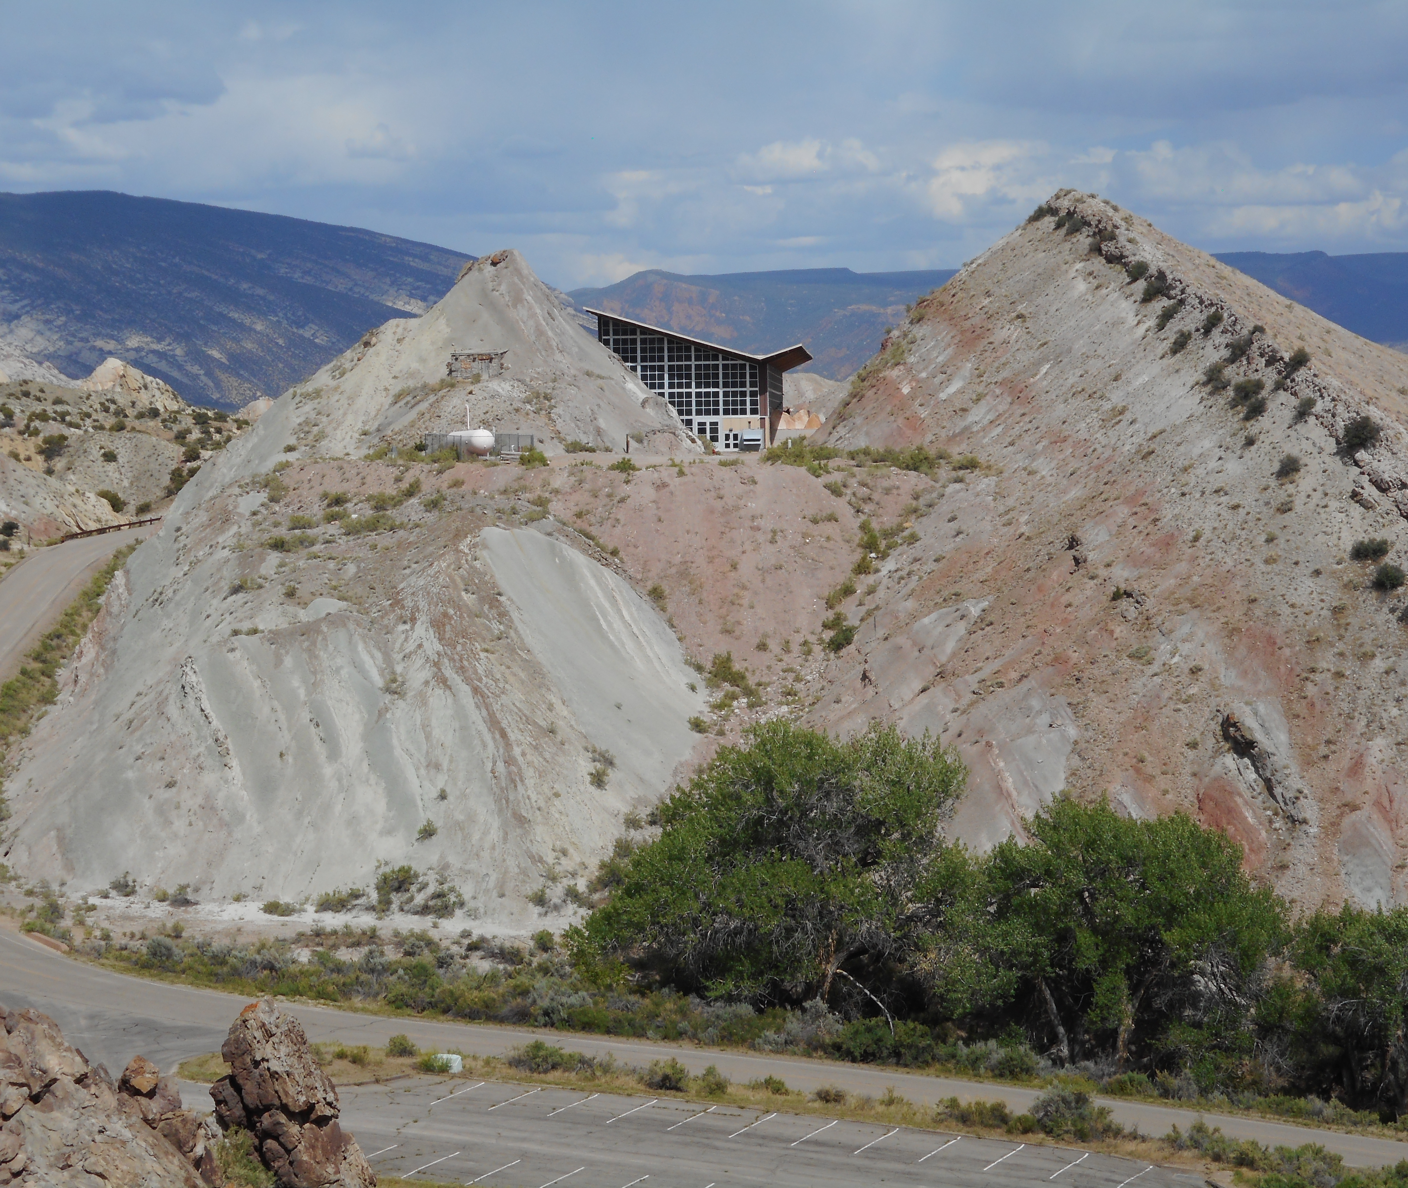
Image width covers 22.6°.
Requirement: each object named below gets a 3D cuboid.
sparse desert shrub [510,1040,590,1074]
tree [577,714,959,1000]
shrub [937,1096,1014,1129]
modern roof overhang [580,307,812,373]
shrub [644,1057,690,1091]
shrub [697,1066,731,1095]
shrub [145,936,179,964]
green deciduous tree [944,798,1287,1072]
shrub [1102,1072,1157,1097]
[{"bbox_3d":[-7.487,22.490,171.212,3.654,1.423,2.225,-1,2,0],"label":"sparse desert shrub"},{"bbox_3d":[3.415,14.613,187.000,20.578,15.290,16.874,-1,2,0],"label":"tree"},{"bbox_3d":[12.424,23.715,161.151,3.439,1.340,2.095,-1,2,0],"label":"shrub"},{"bbox_3d":[0.087,-32.392,448.944,26.300,6.800,46.000,-1,2,3],"label":"modern roof overhang"},{"bbox_3d":[-1.767,22.855,167.713,2.136,1.424,1.844,-1,2,0],"label":"shrub"},{"bbox_3d":[0.439,23.010,166.703,1.492,1.334,1.441,-1,2,0],"label":"shrub"},{"bbox_3d":[-31.181,20.502,202.690,1.884,1.482,1.724,-1,2,0],"label":"shrub"},{"bbox_3d":[20.670,17.127,177.000,16.764,13.387,14.249,-1,2,0],"label":"green deciduous tree"},{"bbox_3d":[20.463,23.586,169.370,2.623,1.010,1.998,-1,2,0],"label":"shrub"}]

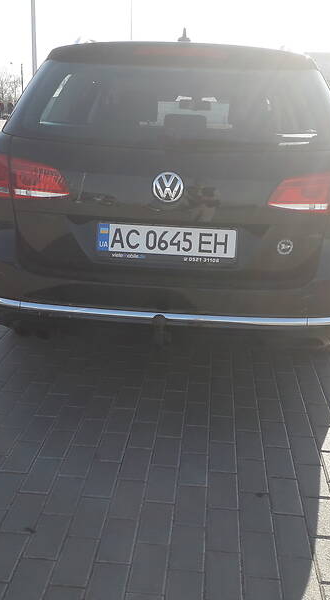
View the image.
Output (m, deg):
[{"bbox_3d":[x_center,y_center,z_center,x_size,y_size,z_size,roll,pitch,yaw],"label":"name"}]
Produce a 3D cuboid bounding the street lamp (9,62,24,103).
[{"bbox_3d":[-21.651,-30.772,90.977,2.040,7.220,0.300,1,17,0],"label":"street lamp"}]

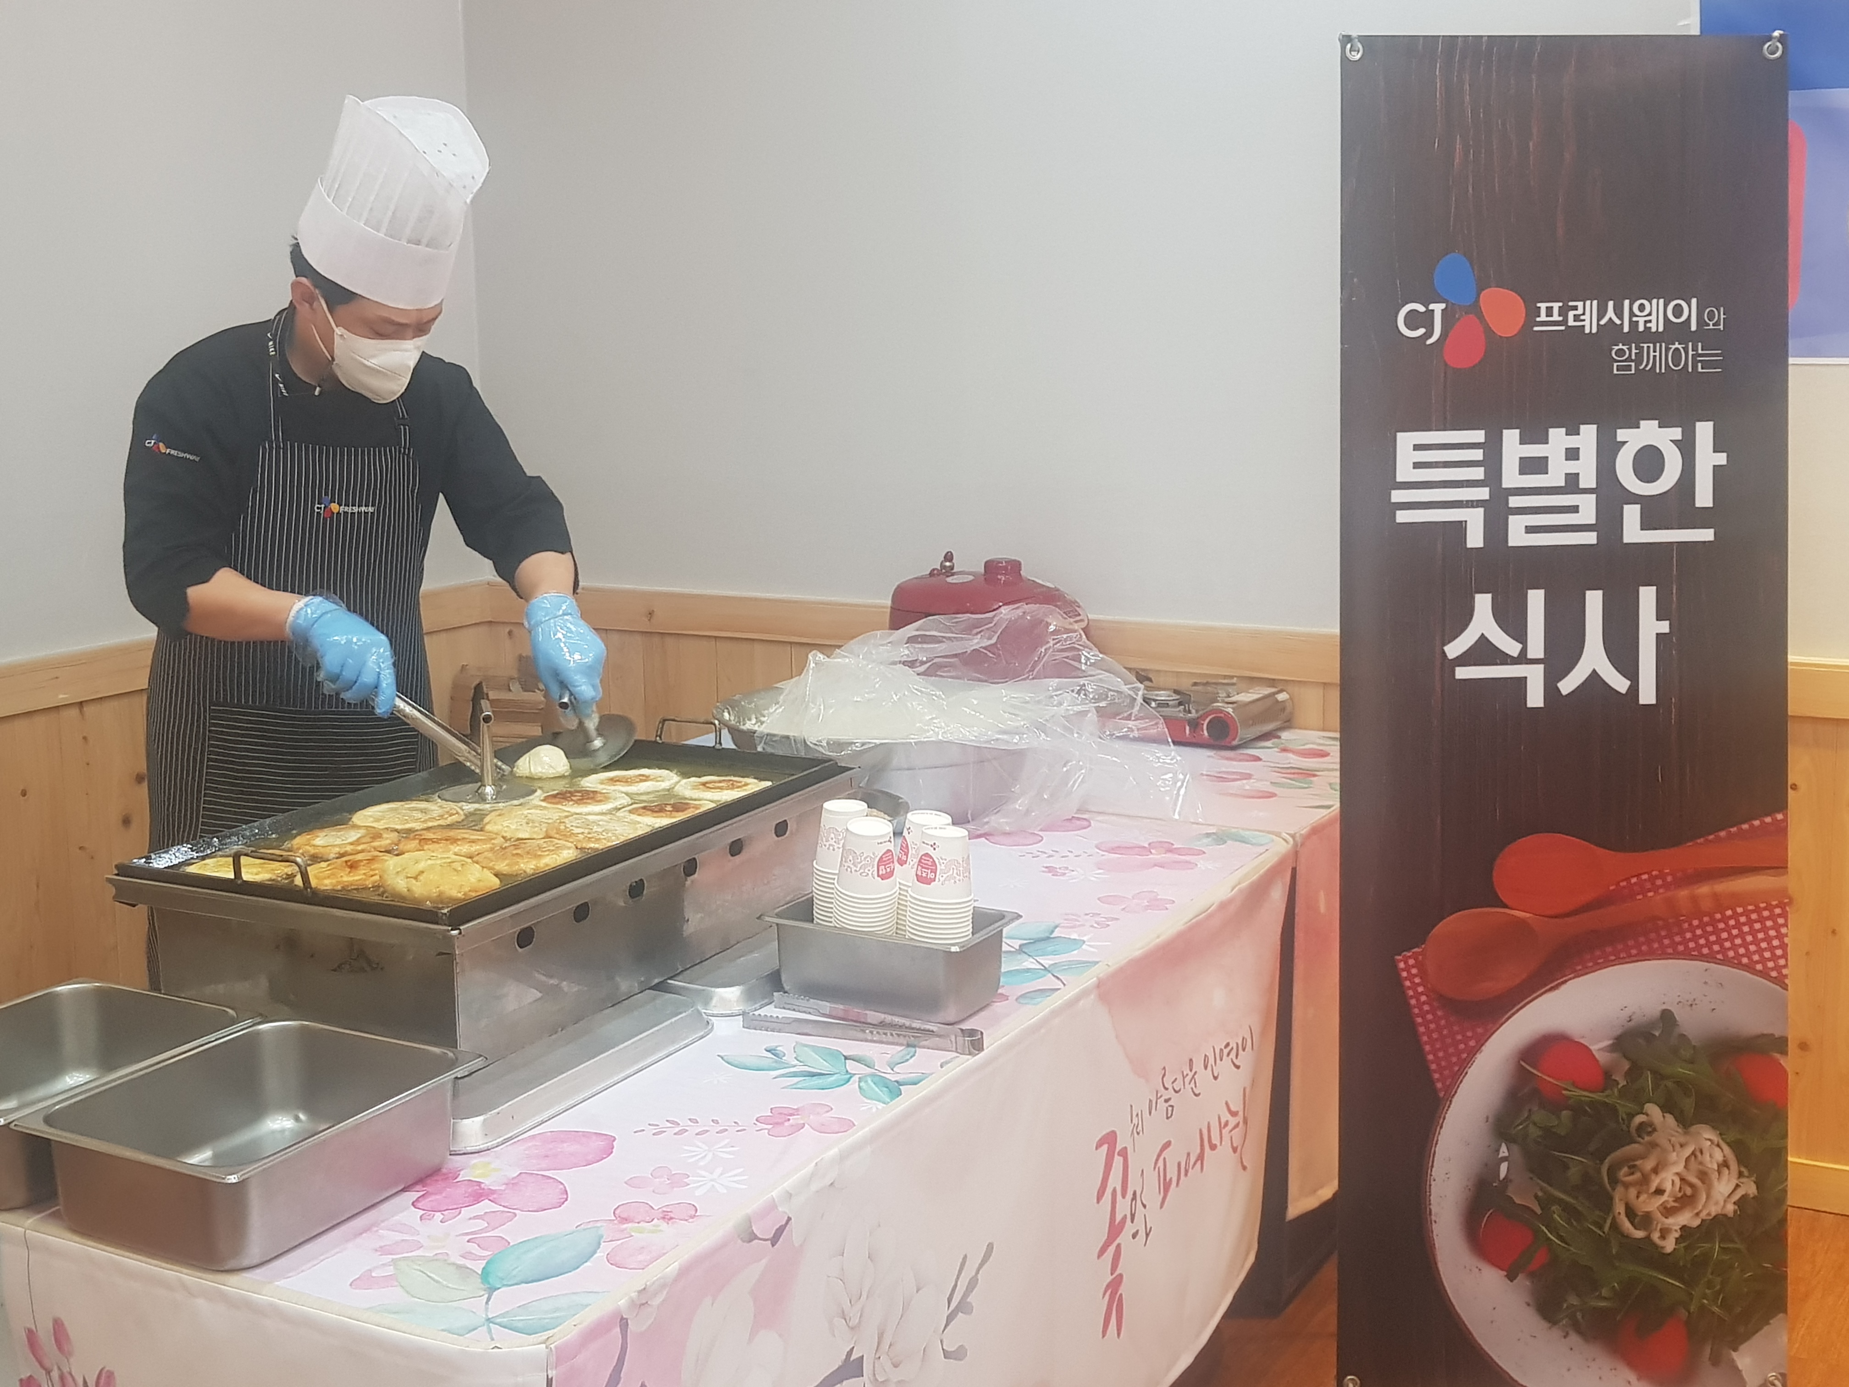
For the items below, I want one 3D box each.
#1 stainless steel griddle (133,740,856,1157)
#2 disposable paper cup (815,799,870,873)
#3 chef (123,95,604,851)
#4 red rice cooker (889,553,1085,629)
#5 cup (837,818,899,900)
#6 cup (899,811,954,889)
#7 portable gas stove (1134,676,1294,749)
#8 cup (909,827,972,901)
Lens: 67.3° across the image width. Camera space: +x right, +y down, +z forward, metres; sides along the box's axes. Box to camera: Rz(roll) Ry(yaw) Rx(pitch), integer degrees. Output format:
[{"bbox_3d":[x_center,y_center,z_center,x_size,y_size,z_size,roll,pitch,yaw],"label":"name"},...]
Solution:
[{"bbox_3d":[-0.468,0.217,1.669,0.500,0.184,0.730,4,11,27],"label":"stainless steel griddle"},{"bbox_3d":[-0.089,0.161,1.568,0.069,0.071,0.069,-1,10,0],"label":"disposable paper cup"},{"bbox_3d":[-0.702,0.174,1.824,0.520,1.840,0.530,4,11,29],"label":"chef"},{"bbox_3d":[0.137,-0.090,2.826,0.430,0.381,0.400,4,11,25],"label":"red rice cooker"},{"bbox_3d":[-0.060,0.176,1.507,0.069,0.071,0.069,-1,10,0],"label":"cup"},{"bbox_3d":[0.005,0.173,1.534,0.069,0.071,0.069,-1,10,0],"label":"cup"},{"bbox_3d":[0.538,0.022,2.838,0.333,0.098,0.275,6,12,34],"label":"portable gas stove"},{"bbox_3d":[0.021,0.181,1.482,0.069,0.071,0.069,-1,10,0],"label":"cup"}]

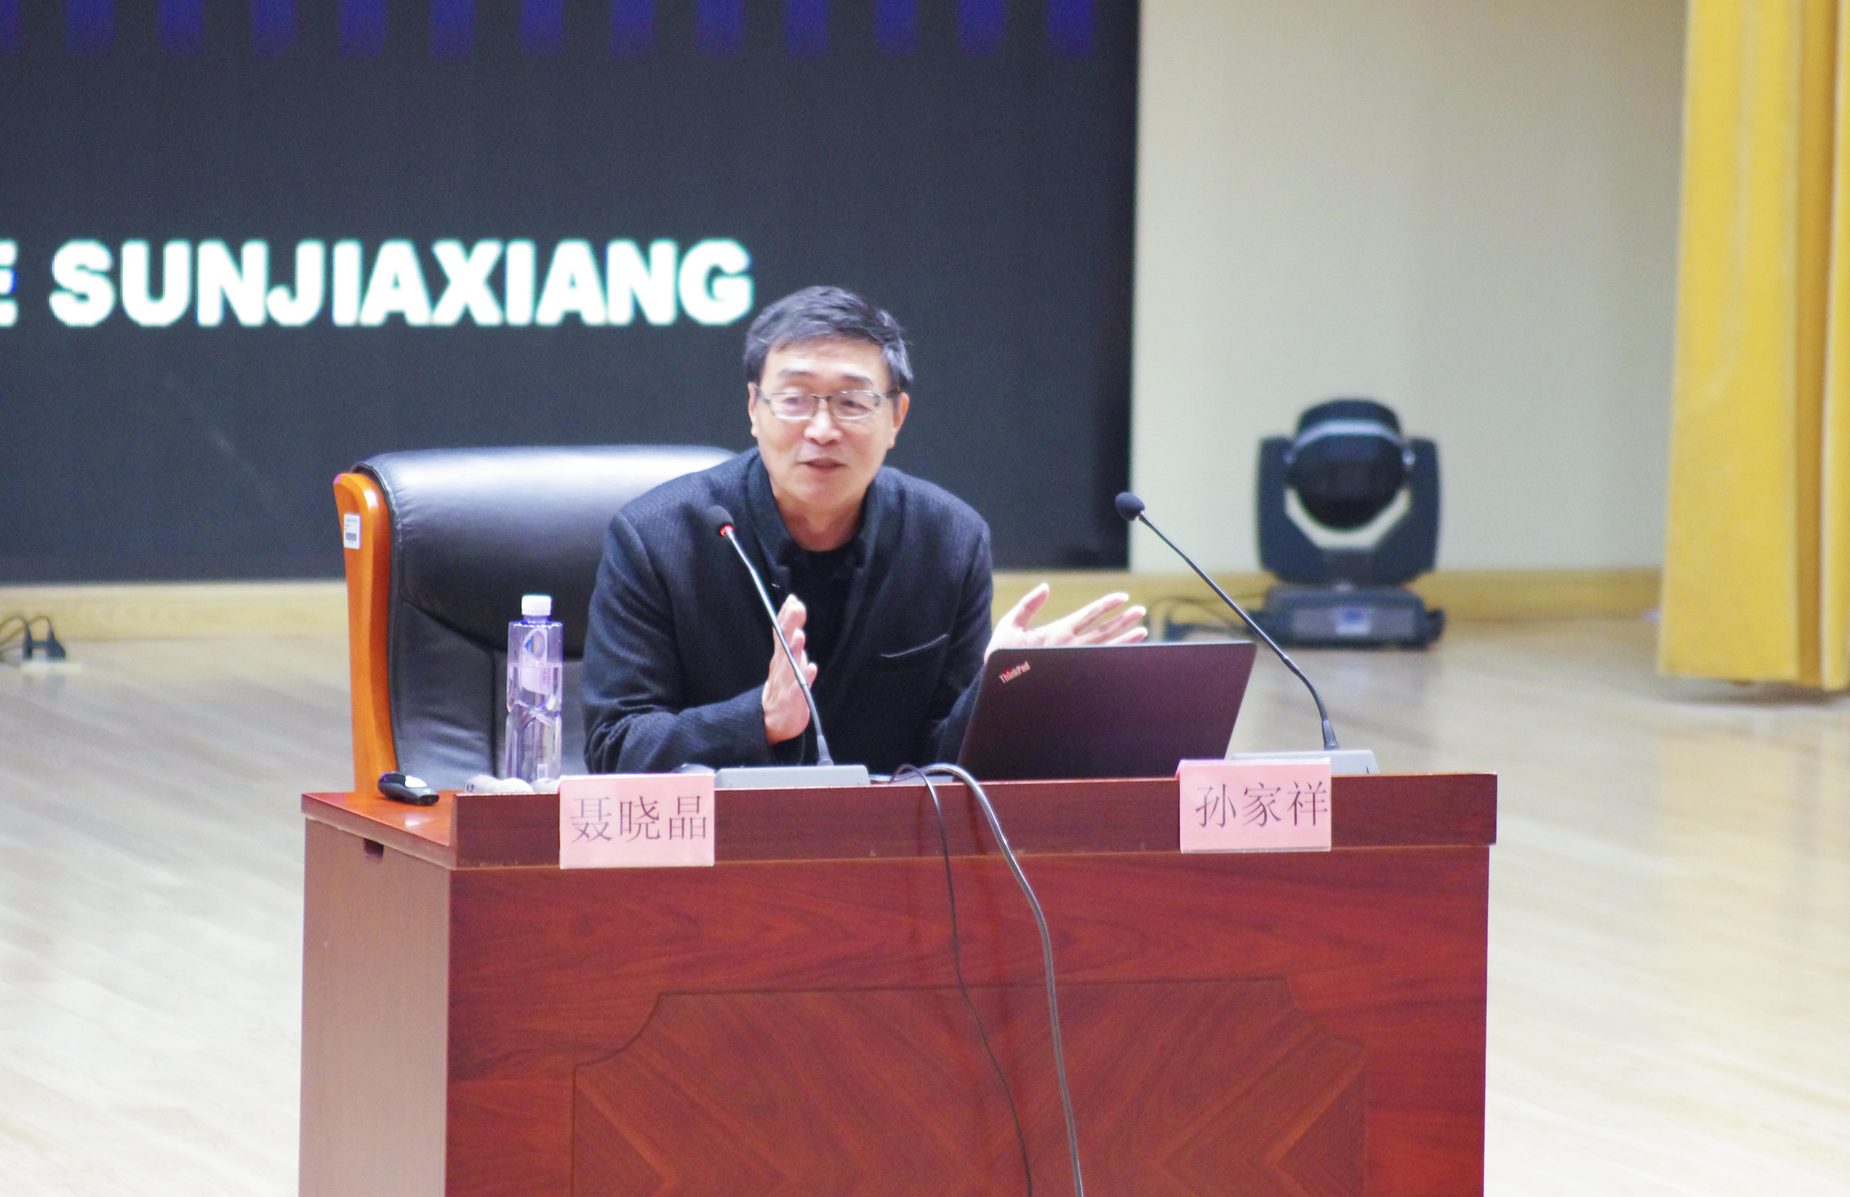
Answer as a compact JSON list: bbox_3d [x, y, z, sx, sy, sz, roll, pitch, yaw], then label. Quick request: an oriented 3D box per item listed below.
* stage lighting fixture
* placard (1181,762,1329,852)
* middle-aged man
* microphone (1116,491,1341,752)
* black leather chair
[{"bbox_3d":[0.778,-0.147,24.268,0.350,0.455,0.330,1,6,-3],"label":"stage lighting fixture"},{"bbox_3d":[0.369,0.234,14.691,0.174,0.102,0.040,-1,6,-18],"label":"placard"},{"bbox_3d":[-0.133,0.302,15.327,0.620,1.300,0.800,-1,6,-16],"label":"middle-aged man"},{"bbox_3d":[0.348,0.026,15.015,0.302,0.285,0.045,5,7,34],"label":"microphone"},{"bbox_3d":[-0.372,0.396,15.354,0.620,1.100,0.720,-1,6,-20],"label":"black leather chair"}]

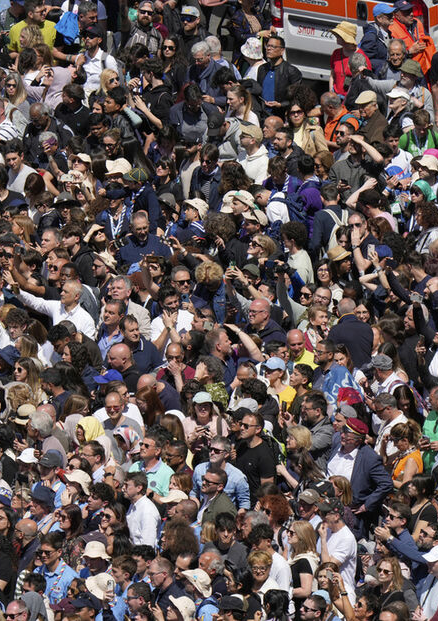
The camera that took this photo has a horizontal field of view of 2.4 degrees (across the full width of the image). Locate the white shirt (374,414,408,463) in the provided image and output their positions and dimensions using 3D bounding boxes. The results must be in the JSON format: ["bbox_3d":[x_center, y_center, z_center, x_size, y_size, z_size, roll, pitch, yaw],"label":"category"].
[{"bbox_3d":[1.555,1.235,93.317,0.310,0.680,0.500,-7,17,-19],"label":"white shirt"}]

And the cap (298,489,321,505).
[{"bbox_3d":[0.789,1.623,90.315,0.250,0.145,0.180,-13,20,-33],"label":"cap"}]

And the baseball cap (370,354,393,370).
[{"bbox_3d":[1.477,0.473,94.116,0.260,0.130,0.180,-5,15,16],"label":"baseball cap"}]

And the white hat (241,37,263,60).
[{"bbox_3d":[0.368,-2.775,109.249,0.250,0.160,0.245,8,22,-3],"label":"white hat"}]

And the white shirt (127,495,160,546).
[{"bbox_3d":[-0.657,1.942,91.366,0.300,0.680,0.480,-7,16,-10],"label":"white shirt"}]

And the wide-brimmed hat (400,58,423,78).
[{"bbox_3d":[2.039,-2.543,108.502,0.265,0.145,0.255,15,8,-2],"label":"wide-brimmed hat"}]

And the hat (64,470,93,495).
[{"bbox_3d":[-1.192,1.441,87.217,0.290,0.150,0.270,20,3,-1],"label":"hat"}]

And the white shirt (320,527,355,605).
[{"bbox_3d":[1.048,2.218,90.044,0.310,0.710,0.500,-3,17,-5],"label":"white shirt"}]

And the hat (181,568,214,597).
[{"bbox_3d":[-0.183,2.318,88.056,0.310,0.140,0.280,33,24,8],"label":"hat"}]

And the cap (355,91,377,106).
[{"bbox_3d":[1.470,-2.113,103.183,0.260,0.120,0.190,-28,23,-15],"label":"cap"}]

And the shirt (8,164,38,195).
[{"bbox_3d":[-1.858,-1.140,98.395,0.440,0.640,0.260,10,22,38],"label":"shirt"}]

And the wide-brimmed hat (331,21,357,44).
[{"bbox_3d":[1.357,-2.959,109.845,0.300,0.170,0.280,21,4,-1],"label":"wide-brimmed hat"}]

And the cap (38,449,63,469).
[{"bbox_3d":[-1.486,1.313,91.560,0.260,0.150,0.185,-6,17,-25],"label":"cap"}]

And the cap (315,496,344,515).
[{"bbox_3d":[1.016,1.773,94.385,0.270,0.140,0.180,-8,19,-34],"label":"cap"}]

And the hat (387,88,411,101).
[{"bbox_3d":[1.790,-2.143,102.934,0.250,0.120,0.180,1,16,-9],"label":"hat"}]

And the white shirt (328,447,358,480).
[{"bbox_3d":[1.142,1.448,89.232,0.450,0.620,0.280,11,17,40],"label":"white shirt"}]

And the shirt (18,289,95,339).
[{"bbox_3d":[-1.429,0.204,93.007,0.780,0.760,0.500,11,21,38],"label":"shirt"}]

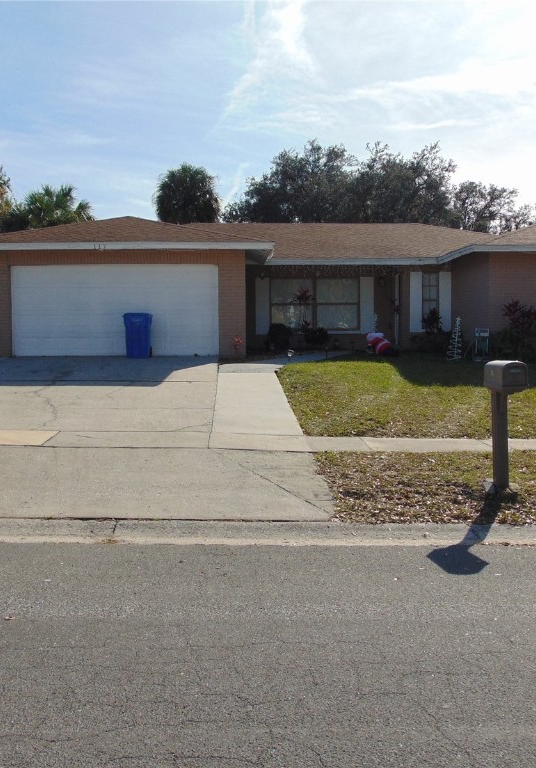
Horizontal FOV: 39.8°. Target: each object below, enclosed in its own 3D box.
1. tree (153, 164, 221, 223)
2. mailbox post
[{"bbox_3d":[-4.536,-7.290,42.457,3.721,10.352,3.721,-1,3,-3],"label":"tree"},{"bbox_3d":[2.258,0.392,7.034,0.230,1.210,0.490,-1,3,-3],"label":"mailbox post"}]

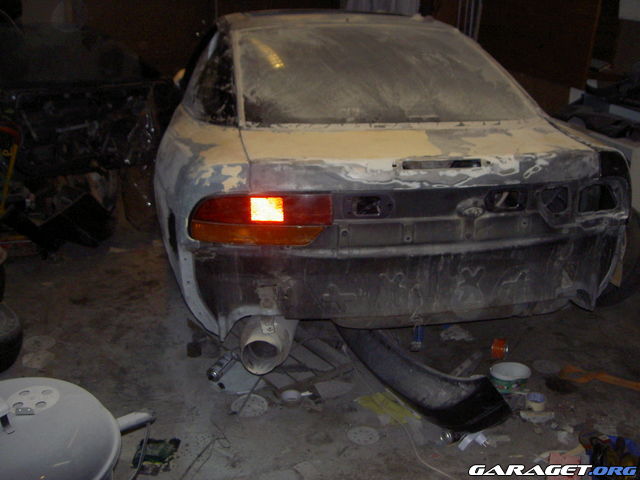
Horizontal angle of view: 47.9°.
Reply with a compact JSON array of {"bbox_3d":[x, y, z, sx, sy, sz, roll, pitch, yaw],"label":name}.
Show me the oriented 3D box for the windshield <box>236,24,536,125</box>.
[{"bbox_3d":[0.227,-0.728,3.100,1.170,0.070,0.830,-3,40,-11],"label":"windshield"}]

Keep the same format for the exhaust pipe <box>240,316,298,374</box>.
[{"bbox_3d":[-0.177,0.342,2.589,0.180,0.180,0.340,3,21,4],"label":"exhaust pipe"}]

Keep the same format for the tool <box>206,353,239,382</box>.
[{"bbox_3d":[-0.384,0.512,2.909,0.060,0.055,0.220,8,23,18],"label":"tool"}]

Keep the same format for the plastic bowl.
[{"bbox_3d":[0.749,0.548,2.867,0.165,0.065,0.165,1,21,0],"label":"plastic bowl"}]

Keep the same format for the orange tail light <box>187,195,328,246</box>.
[{"bbox_3d":[-0.195,-0.068,2.367,0.460,0.175,0.130,0,21,-4],"label":"orange tail light"}]

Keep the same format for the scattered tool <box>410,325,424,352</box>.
[{"bbox_3d":[0.436,0.428,3.181,0.050,0.045,0.240,5,22,9],"label":"scattered tool"}]

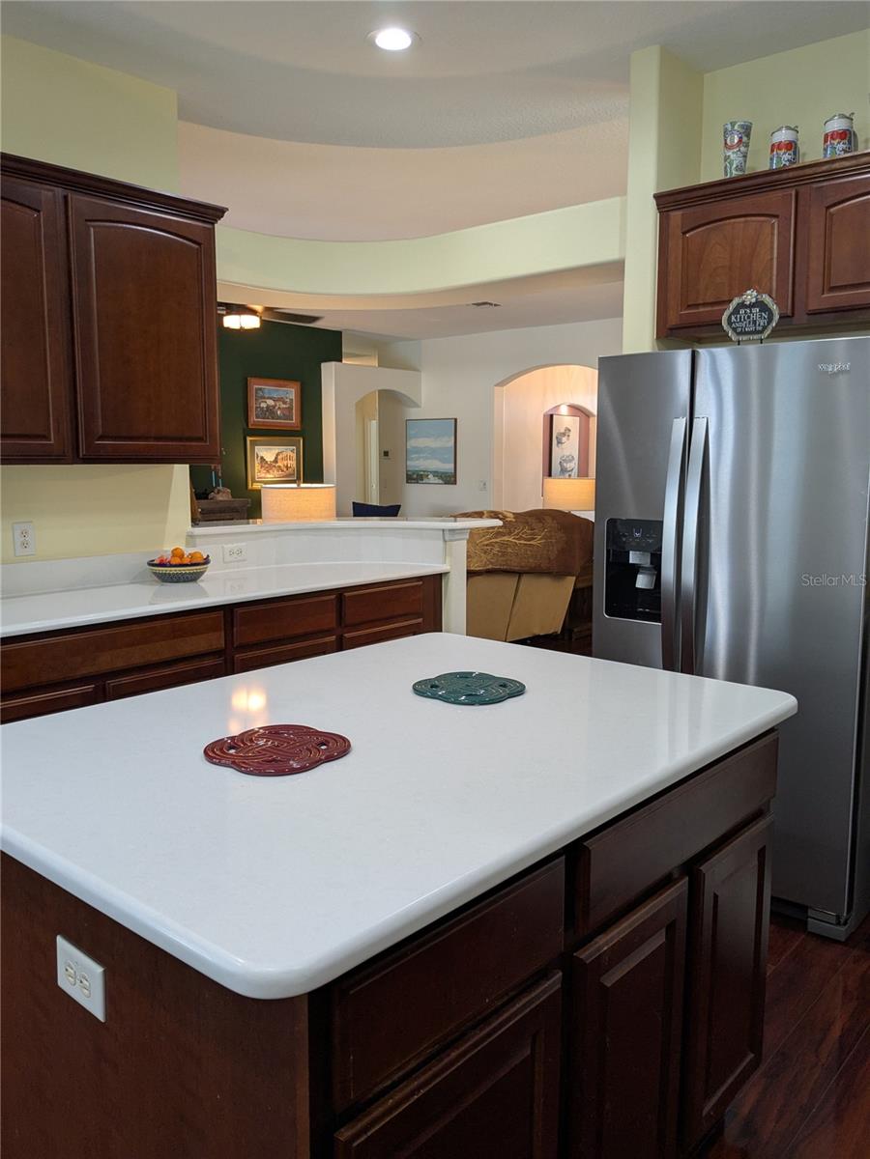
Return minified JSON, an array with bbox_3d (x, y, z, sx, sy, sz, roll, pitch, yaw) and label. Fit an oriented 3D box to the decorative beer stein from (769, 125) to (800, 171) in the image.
[{"bbox_3d":[1.167,-1.423,3.035,0.090,0.180,0.092,0,8,0],"label":"decorative beer stein"}]

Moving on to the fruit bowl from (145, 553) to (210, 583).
[{"bbox_3d":[-0.976,-0.041,3.447,0.235,0.100,0.235,0,8,0],"label":"fruit bowl"}]

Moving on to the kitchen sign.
[{"bbox_3d":[0.932,-0.776,2.671,0.172,0.165,0.040,7,10,41],"label":"kitchen sign"}]

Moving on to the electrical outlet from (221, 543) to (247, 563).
[{"bbox_3d":[-0.829,-0.108,3.779,0.008,0.073,0.117,7,10,41],"label":"electrical outlet"}]

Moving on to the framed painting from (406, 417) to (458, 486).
[{"bbox_3d":[-0.046,-1.564,11.082,0.785,0.785,0.040,7,10,41],"label":"framed painting"}]

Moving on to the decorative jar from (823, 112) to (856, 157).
[{"bbox_3d":[1.300,-1.406,2.919,0.090,0.180,0.092,0,8,0],"label":"decorative jar"}]

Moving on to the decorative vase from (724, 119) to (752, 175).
[{"bbox_3d":[1.046,-1.465,3.138,0.096,0.235,0.096,7,10,41],"label":"decorative vase"}]

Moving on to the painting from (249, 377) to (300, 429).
[{"bbox_3d":[-1.703,-1.853,9.609,0.035,0.510,0.710,7,10,41],"label":"painting"}]

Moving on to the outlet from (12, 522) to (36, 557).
[{"bbox_3d":[-1.396,-0.136,3.080,0.008,0.115,0.071,7,10,41],"label":"outlet"}]

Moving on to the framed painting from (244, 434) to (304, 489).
[{"bbox_3d":[-1.710,-1.246,9.682,0.035,0.545,0.750,7,10,41],"label":"framed painting"}]

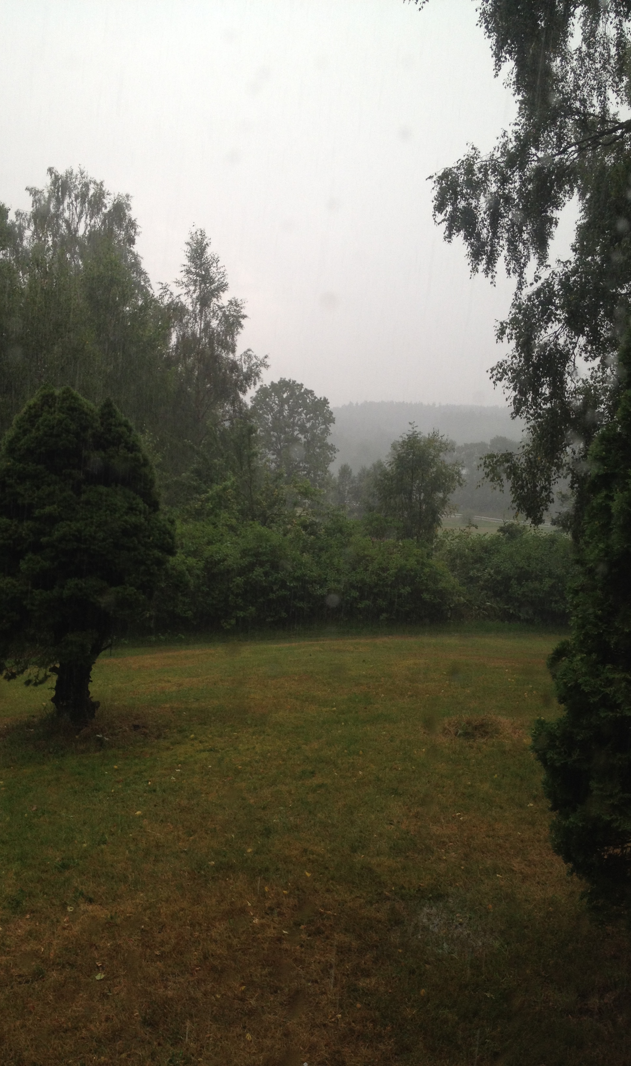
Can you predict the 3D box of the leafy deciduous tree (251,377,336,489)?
[{"bbox_3d":[-2.355,-9.730,115.000,9.400,14.000,9.200,0,2,-1],"label":"leafy deciduous tree"}]

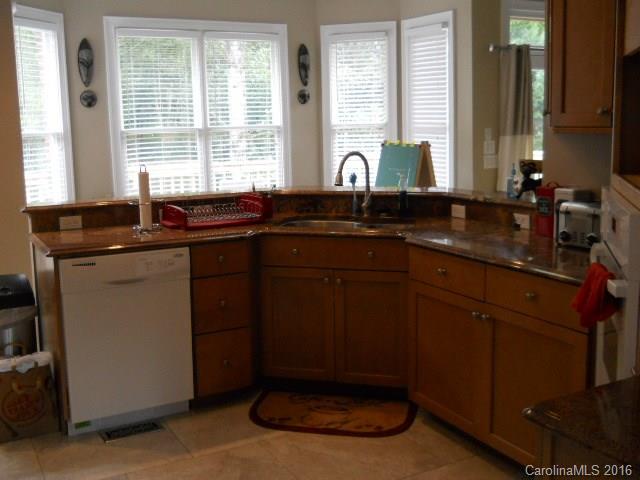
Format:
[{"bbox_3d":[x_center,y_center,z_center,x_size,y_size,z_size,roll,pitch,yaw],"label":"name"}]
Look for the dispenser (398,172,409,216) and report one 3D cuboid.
[{"bbox_3d":[0.472,-0.240,3.851,0.065,0.245,0.055,2,10,12],"label":"dispenser"}]

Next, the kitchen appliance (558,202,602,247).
[{"bbox_3d":[1.225,-0.067,2.967,0.260,0.190,0.235,-8,12,-39],"label":"kitchen appliance"}]

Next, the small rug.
[{"bbox_3d":[0.057,0.872,3.446,0.844,0.012,0.475,2,10,12],"label":"small rug"}]

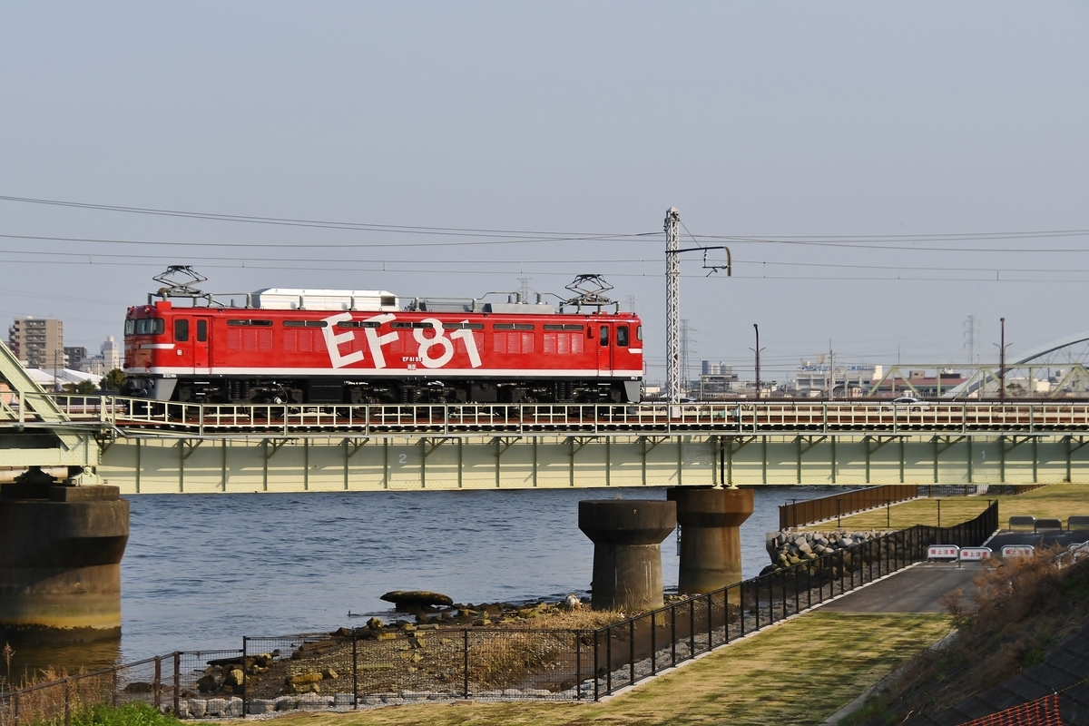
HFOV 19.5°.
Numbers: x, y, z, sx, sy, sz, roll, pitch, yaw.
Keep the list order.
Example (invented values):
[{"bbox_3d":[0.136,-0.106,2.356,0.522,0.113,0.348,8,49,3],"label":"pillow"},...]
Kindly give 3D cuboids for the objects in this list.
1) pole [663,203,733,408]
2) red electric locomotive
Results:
[{"bbox_3d":[5.290,-1.750,107.760,0.420,7.300,3.750,0,-1,-30],"label":"pole"},{"bbox_3d":[-4.930,-0.540,101.360,18.500,4.630,2.900,0,-1,-30],"label":"red electric locomotive"}]

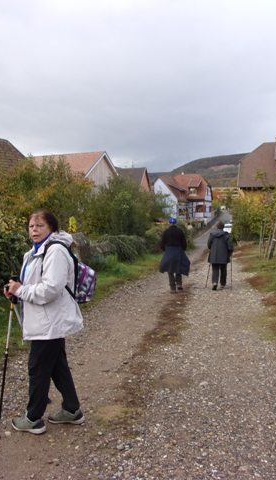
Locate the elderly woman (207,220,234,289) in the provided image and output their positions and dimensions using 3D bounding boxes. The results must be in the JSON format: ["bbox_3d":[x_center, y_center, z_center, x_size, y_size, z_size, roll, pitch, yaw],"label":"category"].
[{"bbox_3d":[1.880,0.351,10.645,0.600,1.600,0.450,1,4,9],"label":"elderly woman"}]

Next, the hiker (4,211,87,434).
[{"bbox_3d":[-0.685,0.592,3.385,0.580,1.620,0.500,0,4,-6],"label":"hiker"}]

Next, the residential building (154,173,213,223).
[{"bbox_3d":[6.900,-6.280,69.740,7.200,6.800,6.200,-3,5,-37],"label":"residential building"}]

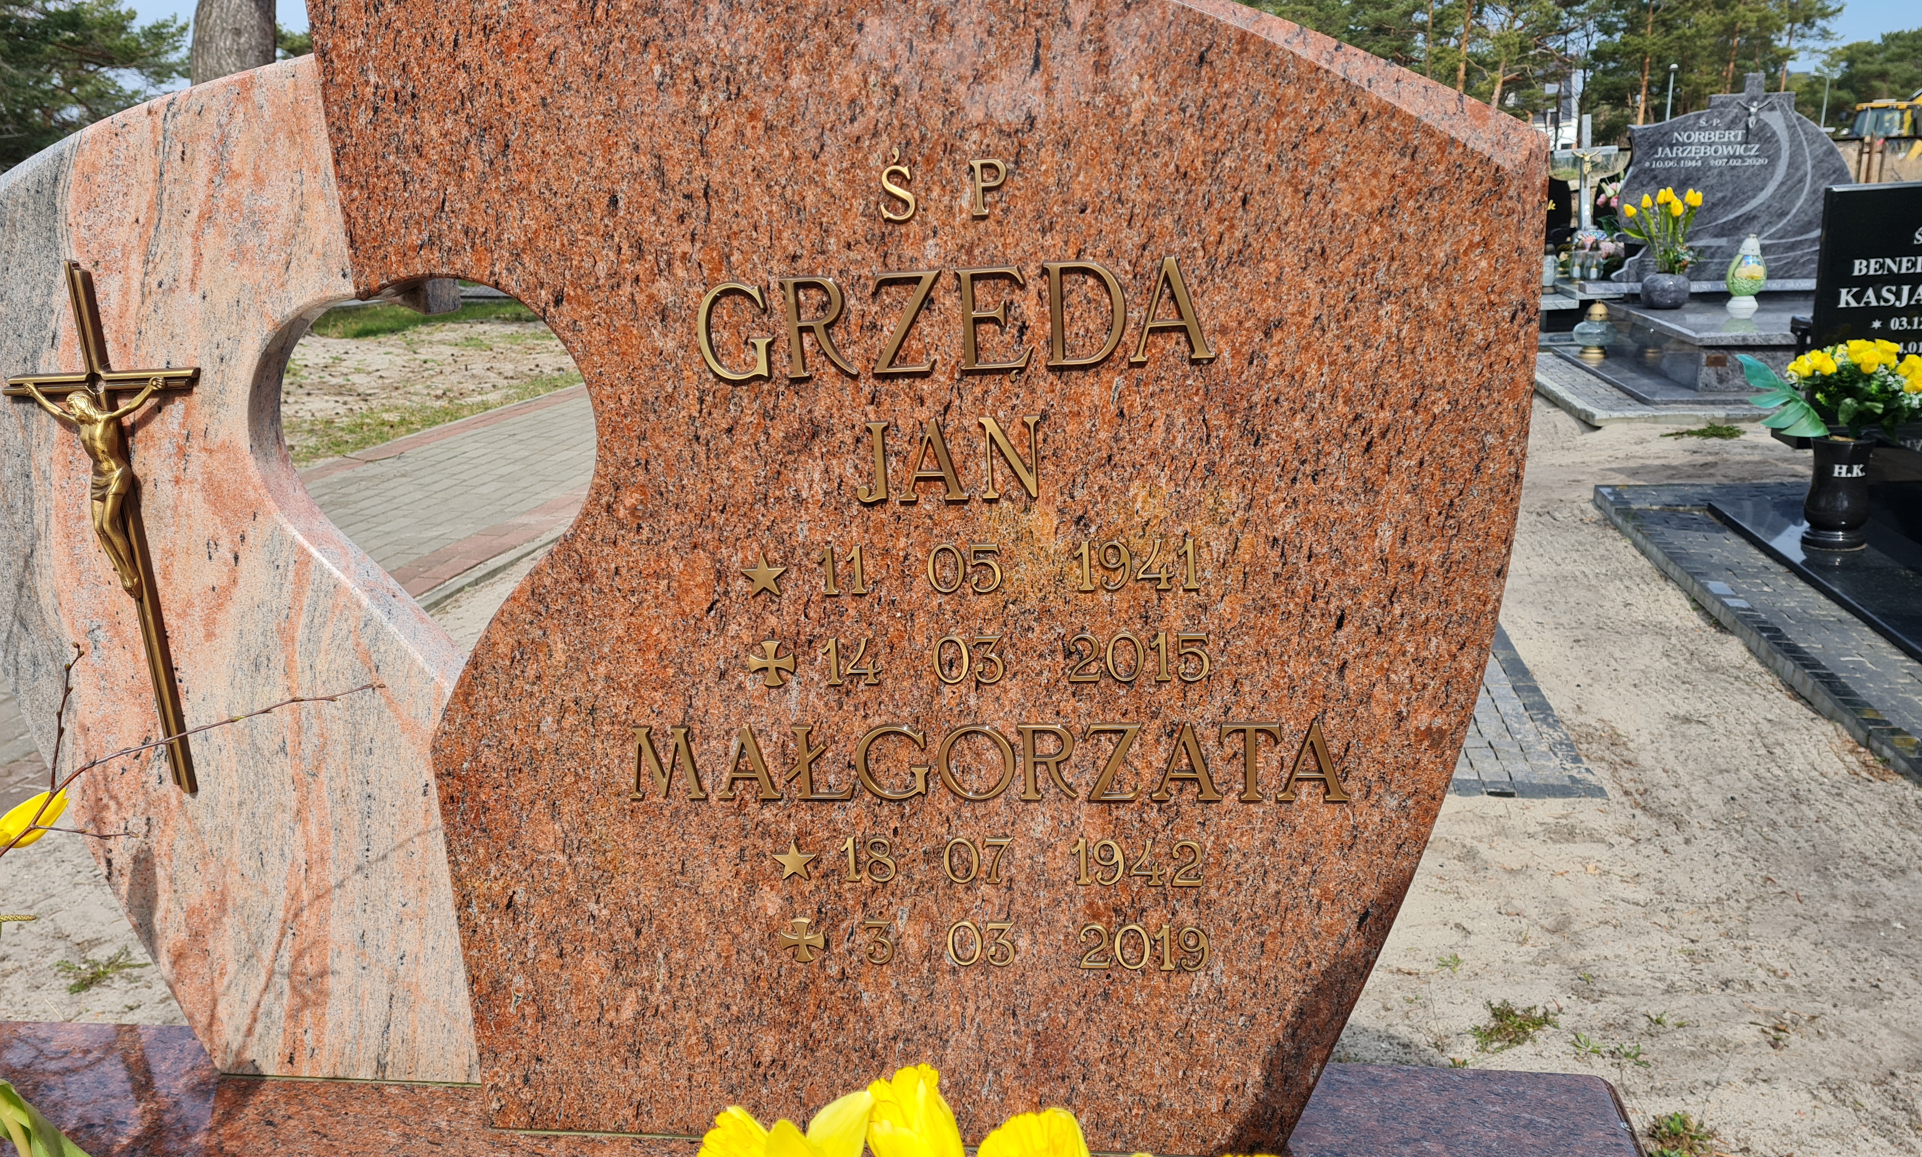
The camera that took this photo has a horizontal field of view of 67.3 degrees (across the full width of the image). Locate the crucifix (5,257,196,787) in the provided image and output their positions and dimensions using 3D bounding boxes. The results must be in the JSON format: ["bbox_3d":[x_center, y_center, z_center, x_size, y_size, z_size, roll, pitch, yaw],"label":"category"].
[{"bbox_3d":[-0.573,-0.023,0.990,0.150,0.381,0.048,-1,16,9],"label":"crucifix"}]

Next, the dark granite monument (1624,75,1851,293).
[{"bbox_3d":[3.340,-1.744,6.257,0.950,0.840,0.110,-1,16,9],"label":"dark granite monument"}]

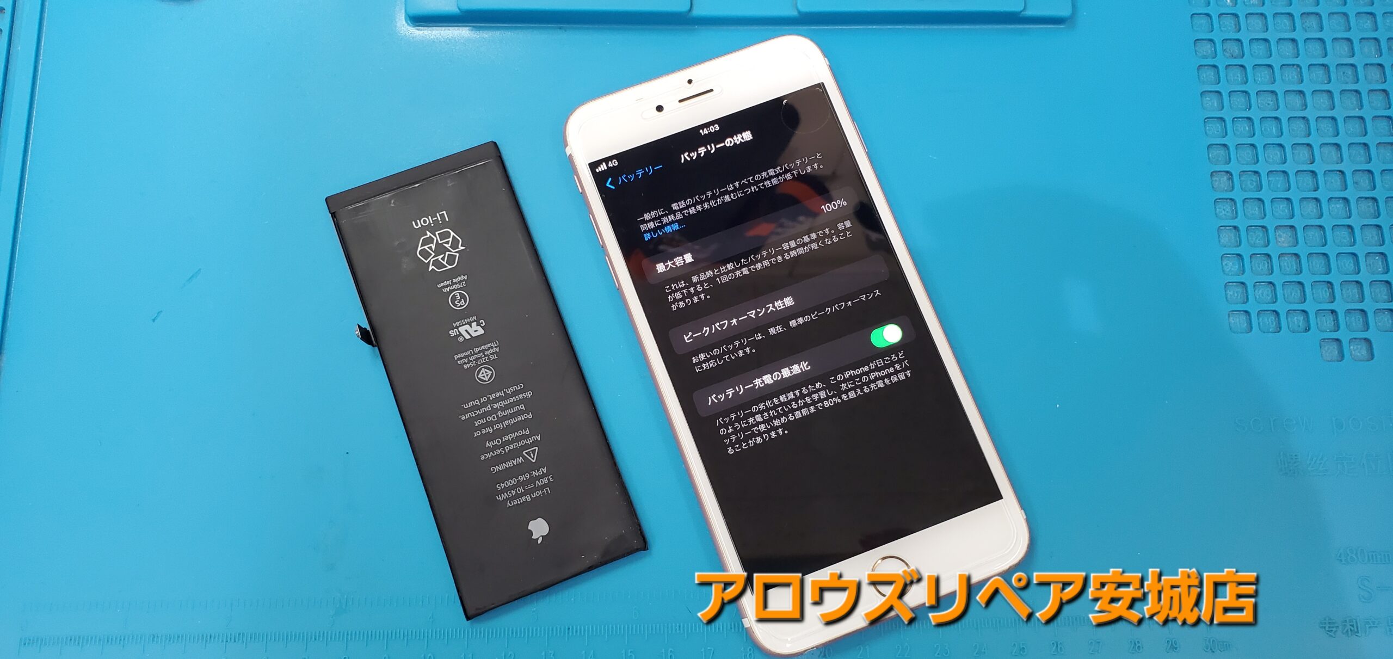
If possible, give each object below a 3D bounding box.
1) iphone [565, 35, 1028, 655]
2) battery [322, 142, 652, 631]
[{"bbox_3d":[0.025,-0.001,0.248,0.078,0.007,0.158,-20,80,-5],"label":"iphone"},{"bbox_3d":[-0.057,0.011,0.246,0.049,0.004,0.118,-21,80,-6],"label":"battery"}]

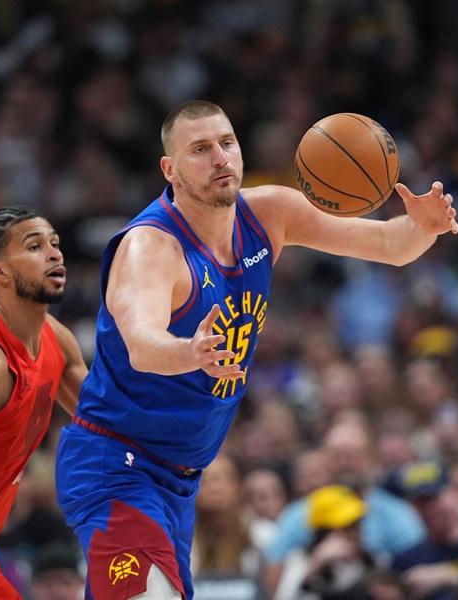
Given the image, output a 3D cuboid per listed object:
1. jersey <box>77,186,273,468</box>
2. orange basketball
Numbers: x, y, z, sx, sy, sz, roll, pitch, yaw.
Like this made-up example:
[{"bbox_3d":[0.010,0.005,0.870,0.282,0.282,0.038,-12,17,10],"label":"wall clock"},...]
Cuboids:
[{"bbox_3d":[-0.123,0.063,23.020,0.330,0.630,0.460,23,14,36],"label":"jersey"},{"bbox_3d":[0.269,-0.308,22.800,0.240,0.240,0.240,0,0,0],"label":"orange basketball"}]

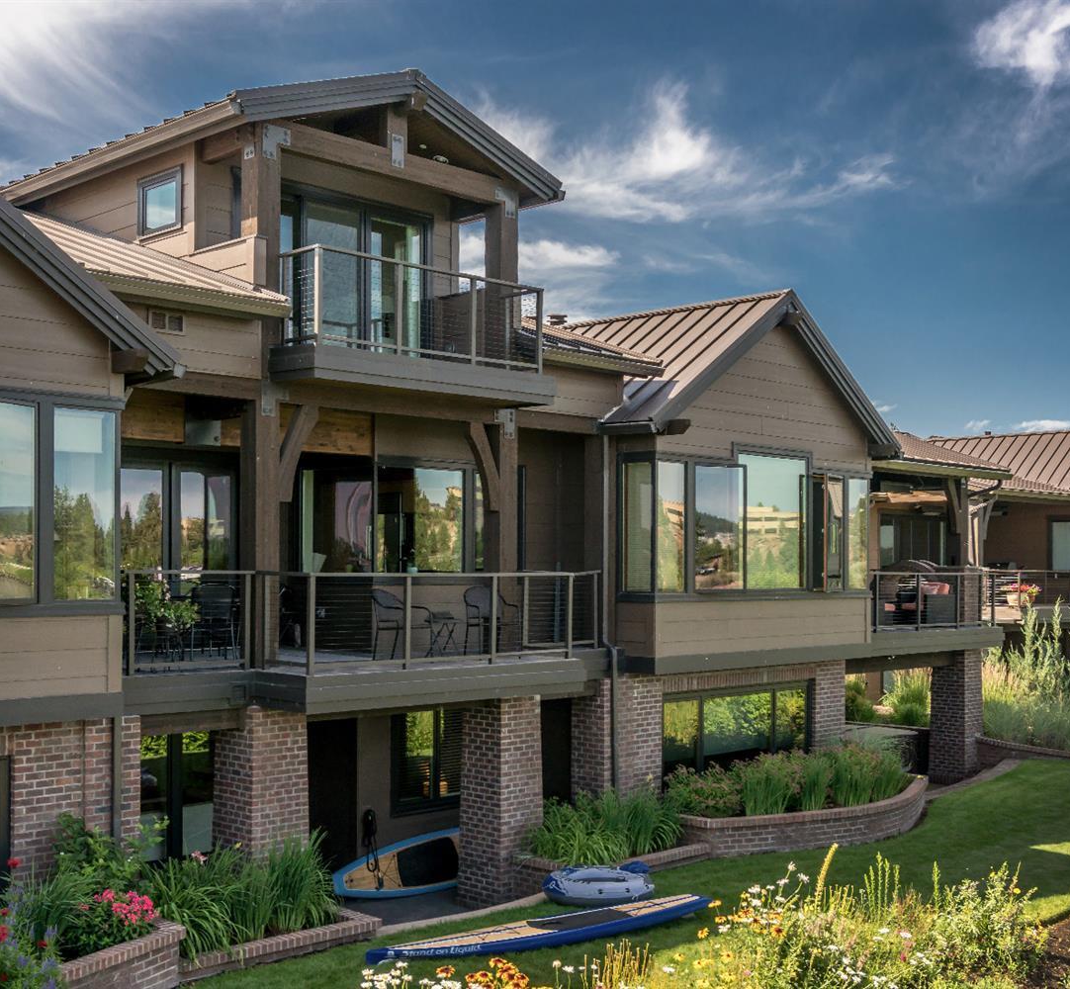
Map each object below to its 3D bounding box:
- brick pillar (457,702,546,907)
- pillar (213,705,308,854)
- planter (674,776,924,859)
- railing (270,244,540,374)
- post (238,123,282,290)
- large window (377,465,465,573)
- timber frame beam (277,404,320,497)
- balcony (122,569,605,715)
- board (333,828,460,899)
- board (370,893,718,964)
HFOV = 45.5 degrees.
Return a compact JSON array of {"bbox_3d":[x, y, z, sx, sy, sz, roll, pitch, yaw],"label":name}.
[{"bbox_3d":[-0.438,3.869,16.629,0.792,2.653,0.841,3,-4,-42],"label":"brick pillar"},{"bbox_3d":[-3.067,3.640,14.288,0.742,2.524,0.832,3,-4,-42],"label":"pillar"},{"bbox_3d":[4.950,5.279,20.744,6.435,0.584,1.485,3,-4,-42],"label":"planter"},{"bbox_3d":[-1.350,-2.030,14.800,3.200,1.050,0.660,2,-3,-41],"label":"railing"},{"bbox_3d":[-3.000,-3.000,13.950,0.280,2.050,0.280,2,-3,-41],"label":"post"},{"bbox_3d":[-1.528,0.361,17.177,1.515,1.495,0.099,3,-4,-42],"label":"large window"},{"bbox_3d":[-2.743,-0.459,14.669,0.525,1.094,0.158,3,-4,-42],"label":"timber frame beam"},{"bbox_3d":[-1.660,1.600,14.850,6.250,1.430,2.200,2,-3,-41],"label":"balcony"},{"bbox_3d":[-1.343,4.811,16.746,3.039,0.762,0.139,3,-4,-42],"label":"board"},{"bbox_3d":[0.185,4.740,13.900,4.100,0.220,0.700,1,-3,-27],"label":"board"}]

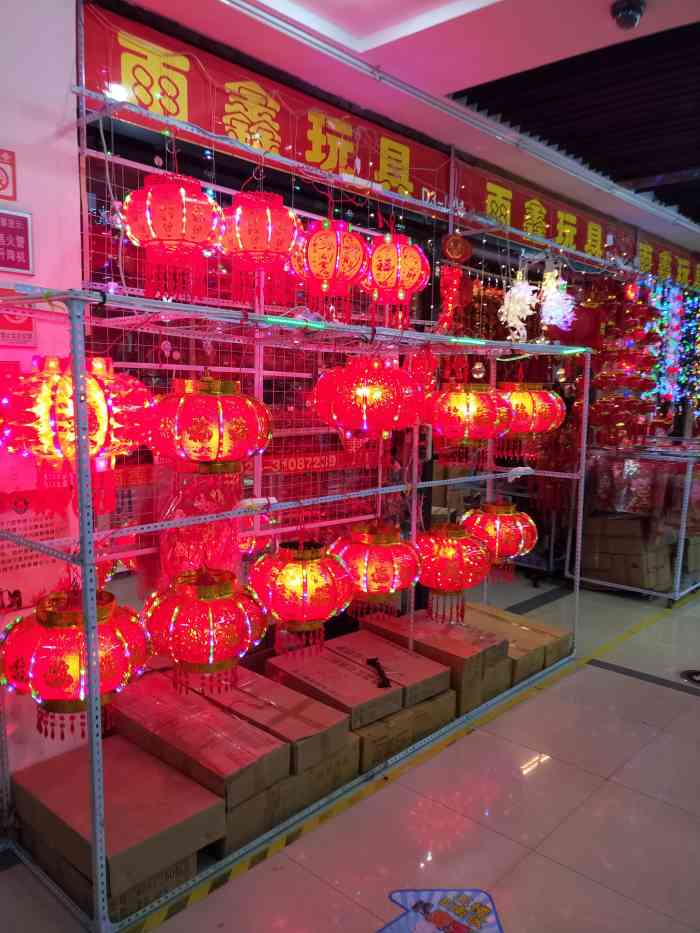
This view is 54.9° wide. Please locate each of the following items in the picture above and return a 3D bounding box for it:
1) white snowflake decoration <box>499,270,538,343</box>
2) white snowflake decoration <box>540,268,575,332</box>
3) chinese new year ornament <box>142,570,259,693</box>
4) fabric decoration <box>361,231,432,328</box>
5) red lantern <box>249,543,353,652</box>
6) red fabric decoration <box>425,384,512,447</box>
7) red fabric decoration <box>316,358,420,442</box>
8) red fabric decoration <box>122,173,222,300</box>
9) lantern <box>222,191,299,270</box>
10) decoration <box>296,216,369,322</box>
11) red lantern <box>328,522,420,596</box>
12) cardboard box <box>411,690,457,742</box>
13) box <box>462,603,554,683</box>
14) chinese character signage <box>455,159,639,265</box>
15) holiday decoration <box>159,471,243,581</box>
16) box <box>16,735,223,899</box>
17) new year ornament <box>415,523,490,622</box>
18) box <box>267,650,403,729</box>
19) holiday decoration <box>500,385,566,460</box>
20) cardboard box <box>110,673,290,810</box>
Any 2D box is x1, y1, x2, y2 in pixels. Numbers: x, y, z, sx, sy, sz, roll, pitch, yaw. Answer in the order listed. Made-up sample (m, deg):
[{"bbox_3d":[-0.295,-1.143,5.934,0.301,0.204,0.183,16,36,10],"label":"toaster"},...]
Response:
[{"bbox_3d":[1.106,-1.057,4.424,0.260,0.460,0.260,-6,9,-44],"label":"white snowflake decoration"},{"bbox_3d":[1.469,-1.183,4.772,0.240,0.430,0.240,-6,9,-44],"label":"white snowflake decoration"},{"bbox_3d":[-0.550,0.604,2.499,0.418,0.392,0.418,0,6,0],"label":"chinese new year ornament"},{"bbox_3d":[0.233,-0.923,3.394,0.341,0.451,0.341,0,6,0],"label":"fabric decoration"},{"bbox_3d":[-0.212,0.580,2.939,0.454,0.461,0.454,0,6,0],"label":"red lantern"},{"bbox_3d":[0.635,-0.271,3.581,0.450,0.340,0.450,0,7,0],"label":"red fabric decoration"},{"bbox_3d":[0.071,-0.292,2.986,0.460,0.400,0.460,0,7,0],"label":"red fabric decoration"},{"bbox_3d":[-0.651,-0.837,2.486,0.355,0.410,0.355,0,6,0],"label":"red fabric decoration"},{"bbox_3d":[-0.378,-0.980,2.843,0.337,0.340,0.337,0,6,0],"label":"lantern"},{"bbox_3d":[-0.086,-0.914,3.142,0.350,0.460,0.350,0,6,0],"label":"decoration"},{"bbox_3d":[0.124,0.481,3.267,0.436,0.376,0.436,0,6,0],"label":"red lantern"},{"bbox_3d":[0.200,1.167,3.410,0.339,0.150,0.620,-5,7,-41],"label":"cardboard box"},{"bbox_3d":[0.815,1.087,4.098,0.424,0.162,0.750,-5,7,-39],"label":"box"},{"bbox_3d":[1.635,-1.834,5.170,2.720,0.390,0.030,-6,9,-44],"label":"chinese character signage"},{"bbox_3d":[-0.615,0.249,2.755,0.220,0.460,0.310,6,8,44],"label":"holiday decoration"},{"bbox_3d":[-0.802,1.149,2.305,0.673,0.125,0.401,6,8,42],"label":"box"},{"bbox_3d":[0.552,0.569,3.610,0.391,0.490,0.391,0,6,0],"label":"new year ornament"},{"bbox_3d":[-0.074,0.997,3.095,0.305,0.100,0.627,-4,7,-38],"label":"box"},{"bbox_3d":[1.093,-0.274,4.172,0.477,0.464,0.477,5,8,45],"label":"holiday decoration"},{"bbox_3d":[-0.653,1.071,2.726,0.910,0.122,0.302,6,9,43],"label":"cardboard box"}]

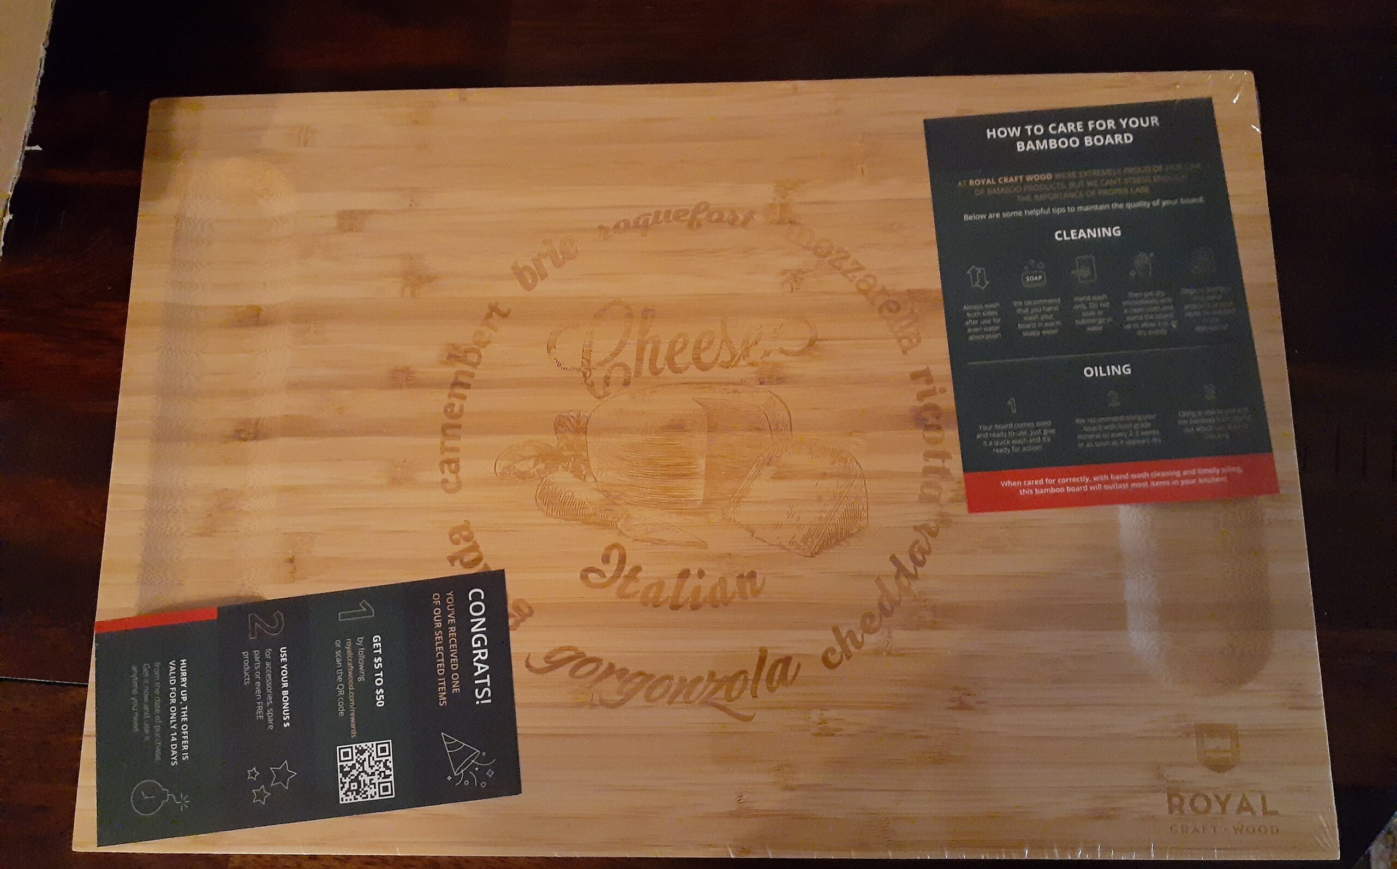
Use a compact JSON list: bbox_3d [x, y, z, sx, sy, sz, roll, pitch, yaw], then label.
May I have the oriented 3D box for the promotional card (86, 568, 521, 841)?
[{"bbox_3d":[-0.134,0.092,0.370,0.144,0.001,0.074,-7,79,1],"label":"promotional card"}]

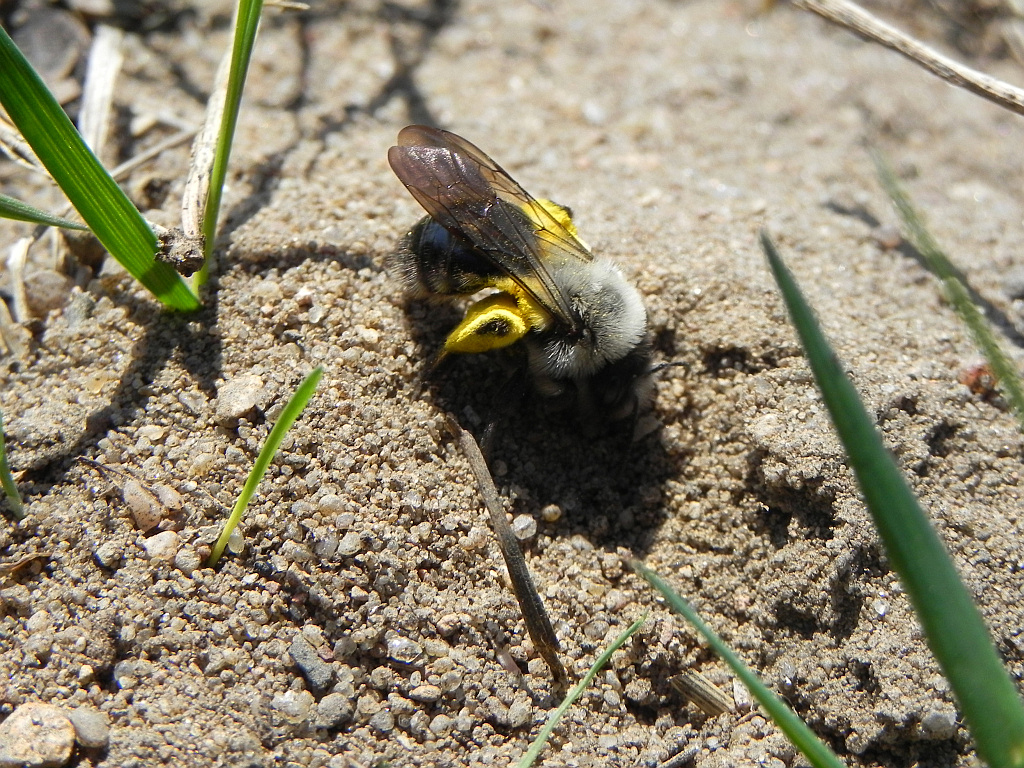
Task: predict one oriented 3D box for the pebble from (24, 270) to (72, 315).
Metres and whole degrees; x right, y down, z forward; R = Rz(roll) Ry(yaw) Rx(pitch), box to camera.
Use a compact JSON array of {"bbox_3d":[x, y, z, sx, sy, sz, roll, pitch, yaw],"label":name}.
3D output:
[{"bbox_3d":[-0.018,-0.004,0.122,0.002,0.002,0.002,0,50,0],"label":"pebble"}]

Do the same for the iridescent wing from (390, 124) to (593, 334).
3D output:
[{"bbox_3d":[-0.001,-0.006,0.119,0.010,0.002,0.005,40,45,-16],"label":"iridescent wing"}]

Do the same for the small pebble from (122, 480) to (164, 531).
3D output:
[{"bbox_3d":[-0.014,0.005,0.116,0.001,0.001,0.002,-20,53,-16],"label":"small pebble"}]

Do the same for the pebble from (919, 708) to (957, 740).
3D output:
[{"bbox_3d":[0.015,0.012,0.110,0.001,0.001,0.001,0,50,0],"label":"pebble"}]

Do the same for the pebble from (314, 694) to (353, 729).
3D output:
[{"bbox_3d":[-0.006,0.012,0.110,0.001,0.001,0.001,0,50,0],"label":"pebble"}]

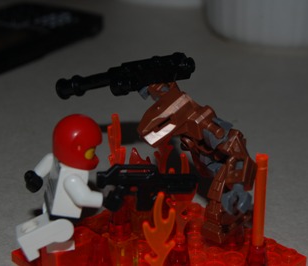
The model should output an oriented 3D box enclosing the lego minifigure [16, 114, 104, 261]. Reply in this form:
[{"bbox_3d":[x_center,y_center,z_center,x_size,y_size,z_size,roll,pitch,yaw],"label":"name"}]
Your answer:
[{"bbox_3d":[-0.025,0.016,0.214,0.026,0.041,0.022,-4,24,-10],"label":"lego minifigure"}]

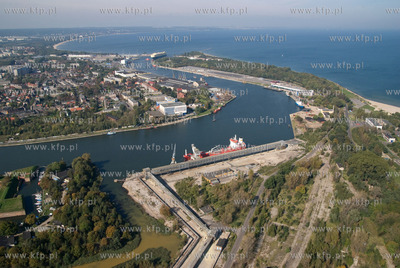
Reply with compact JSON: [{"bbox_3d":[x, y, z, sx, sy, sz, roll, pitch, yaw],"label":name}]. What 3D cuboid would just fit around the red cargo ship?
[{"bbox_3d":[26.710,24.010,532.920,121.000,32.300,18.100,-9,21,-23],"label":"red cargo ship"}]

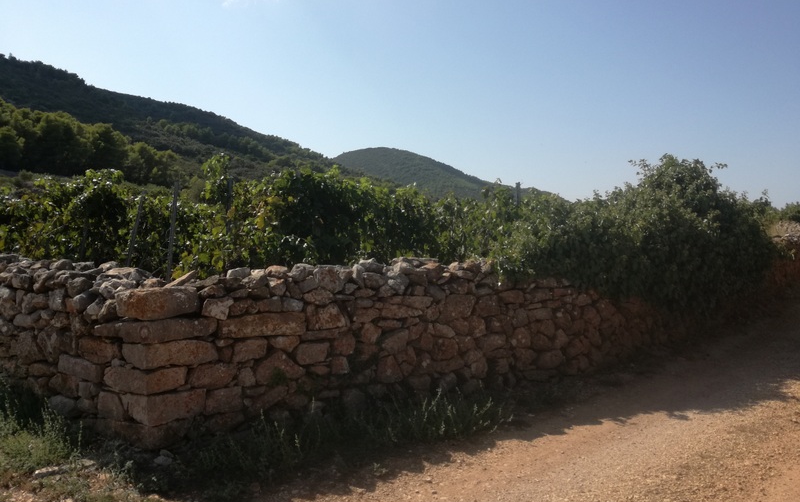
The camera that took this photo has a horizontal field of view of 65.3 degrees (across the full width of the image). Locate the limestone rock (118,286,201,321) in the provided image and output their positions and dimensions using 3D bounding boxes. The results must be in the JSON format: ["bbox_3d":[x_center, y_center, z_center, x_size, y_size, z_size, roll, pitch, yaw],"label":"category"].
[{"bbox_3d":[-1.940,0.412,5.000,0.540,0.230,0.370,0,0,-38],"label":"limestone rock"}]

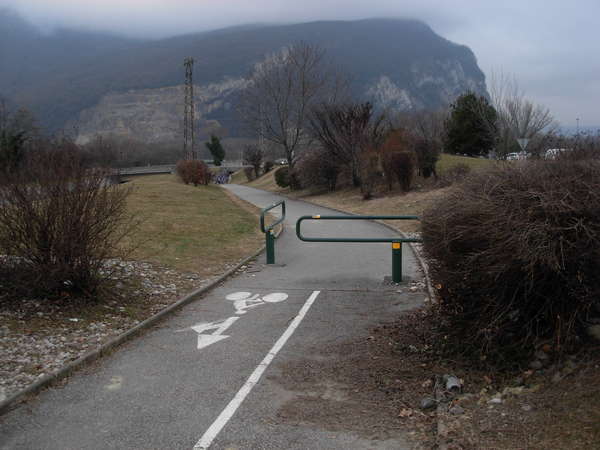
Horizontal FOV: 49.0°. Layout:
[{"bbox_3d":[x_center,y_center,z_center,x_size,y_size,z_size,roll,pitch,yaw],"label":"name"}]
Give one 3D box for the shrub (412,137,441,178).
[{"bbox_3d":[6.818,-3.638,35.500,1.500,2.200,1.500,0,5,0],"label":"shrub"}]

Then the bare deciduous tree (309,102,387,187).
[{"bbox_3d":[2.776,-4.705,38.500,4.400,4.700,4.000,0,5,0],"label":"bare deciduous tree"}]

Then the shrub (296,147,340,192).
[{"bbox_3d":[1.095,-3.286,39.000,2.600,2.650,2.500,0,5,0],"label":"shrub"}]

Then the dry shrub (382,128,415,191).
[{"bbox_3d":[4.737,-3.182,32.000,1.600,2.900,1.600,0,5,0],"label":"dry shrub"}]

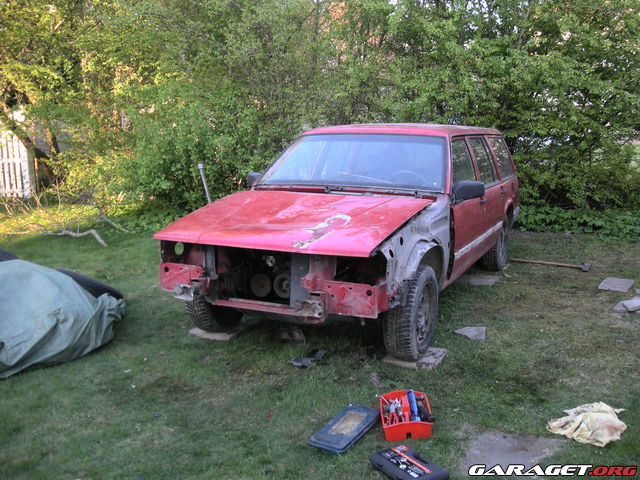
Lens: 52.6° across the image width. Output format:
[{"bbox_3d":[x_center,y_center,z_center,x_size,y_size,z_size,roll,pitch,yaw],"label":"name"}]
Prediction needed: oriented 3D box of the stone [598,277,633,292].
[{"bbox_3d":[2.806,0.437,6.116,0.250,0.040,0.520,5,11,32],"label":"stone"}]

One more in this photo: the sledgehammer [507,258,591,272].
[{"bbox_3d":[2.510,0.249,7.116,0.890,0.065,0.140,6,11,33],"label":"sledgehammer"}]

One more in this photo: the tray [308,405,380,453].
[{"bbox_3d":[0.130,0.940,3.200,0.190,0.050,0.470,4,11,25],"label":"tray"}]

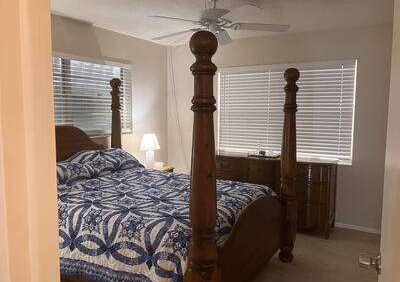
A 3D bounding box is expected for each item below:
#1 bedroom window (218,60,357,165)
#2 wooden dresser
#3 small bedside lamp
[{"bbox_3d":[1.064,-0.395,4.320,1.813,1.235,0.070,3,6,30],"label":"bedroom window"},{"bbox_3d":[0.887,0.631,4.194,1.610,0.854,0.490,3,6,30],"label":"wooden dresser"},{"bbox_3d":[-0.694,0.140,4.565,0.280,0.492,0.280,0,5,0],"label":"small bedside lamp"}]

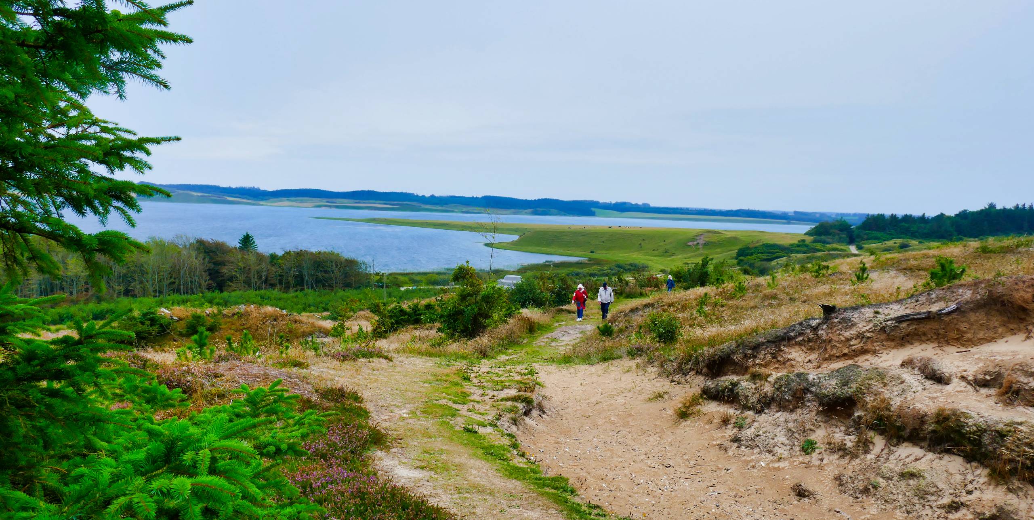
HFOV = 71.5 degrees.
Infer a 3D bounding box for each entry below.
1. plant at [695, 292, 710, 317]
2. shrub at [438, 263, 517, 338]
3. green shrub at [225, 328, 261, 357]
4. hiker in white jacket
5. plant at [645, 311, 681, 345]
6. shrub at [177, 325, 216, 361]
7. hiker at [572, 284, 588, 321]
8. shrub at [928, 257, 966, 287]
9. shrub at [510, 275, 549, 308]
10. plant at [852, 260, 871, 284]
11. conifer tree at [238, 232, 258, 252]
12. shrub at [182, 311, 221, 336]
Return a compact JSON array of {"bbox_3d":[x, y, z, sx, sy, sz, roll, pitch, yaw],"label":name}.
[{"bbox_3d":[6.197,1.486,24.000,0.476,0.798,0.438,2,5,0],"label":"plant"},{"bbox_3d":[-1.255,1.307,23.000,2.485,2.371,2.286,2,5,0],"label":"shrub"},{"bbox_3d":[-4.966,1.500,13.000,0.631,0.504,0.580,2,5,0],"label":"green shrub"},{"bbox_3d":[4.121,1.893,33.300,0.720,1.750,0.450,3,5,7],"label":"hiker in white jacket"},{"bbox_3d":[3.848,1.796,19.000,0.985,0.843,0.906,2,5,0],"label":"plant"},{"bbox_3d":[-5.546,1.437,12.400,0.656,0.605,0.604,2,5,0],"label":"shrub"},{"bbox_3d":[2.826,1.909,32.000,0.680,1.640,0.450,3,5,7],"label":"hiker"},{"bbox_3d":[8.103,0.228,13.500,0.685,0.569,0.630,2,5,0],"label":"shrub"},{"bbox_3d":[0.628,1.621,36.000,1.985,1.756,1.826,2,5,0],"label":"shrub"},{"bbox_3d":[8.627,0.304,18.000,0.456,0.599,0.420,2,5,0],"label":"plant"},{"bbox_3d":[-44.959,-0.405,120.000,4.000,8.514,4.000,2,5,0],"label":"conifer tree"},{"bbox_3d":[-7.030,1.414,16.000,0.882,0.585,0.812,2,5,0],"label":"shrub"}]

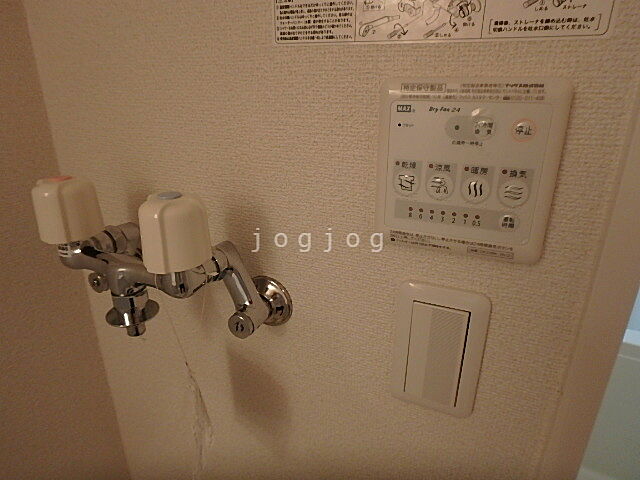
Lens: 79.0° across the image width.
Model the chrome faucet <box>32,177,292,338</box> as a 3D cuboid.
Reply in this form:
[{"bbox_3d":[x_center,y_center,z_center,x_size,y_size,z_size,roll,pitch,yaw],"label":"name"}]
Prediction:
[{"bbox_3d":[-0.146,0.021,0.345,0.219,0.155,0.124,9,22,22],"label":"chrome faucet"}]

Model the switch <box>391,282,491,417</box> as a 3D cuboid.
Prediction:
[{"bbox_3d":[0.097,0.094,0.324,0.070,0.120,0.010,9,23,21],"label":"switch"}]

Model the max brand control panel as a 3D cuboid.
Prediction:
[{"bbox_3d":[0.098,-0.047,0.270,0.117,0.119,0.017,9,22,22],"label":"max brand control panel"}]

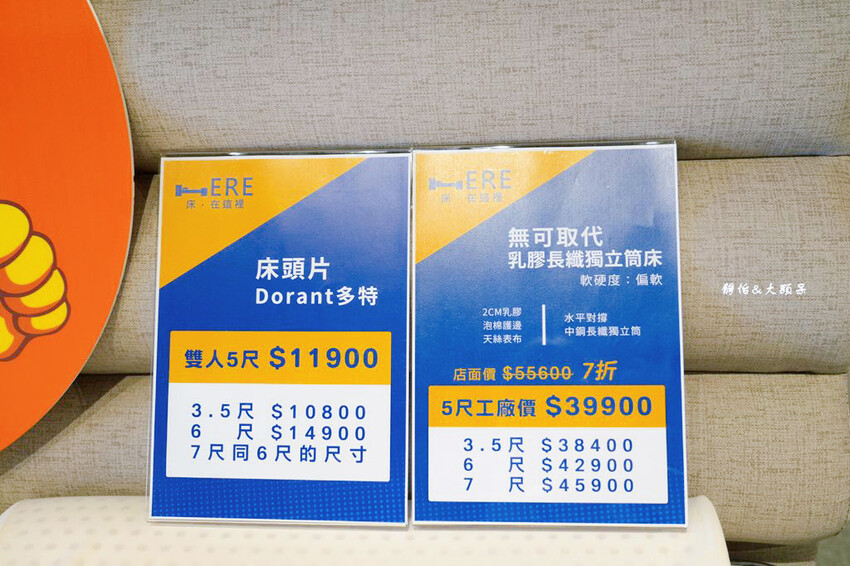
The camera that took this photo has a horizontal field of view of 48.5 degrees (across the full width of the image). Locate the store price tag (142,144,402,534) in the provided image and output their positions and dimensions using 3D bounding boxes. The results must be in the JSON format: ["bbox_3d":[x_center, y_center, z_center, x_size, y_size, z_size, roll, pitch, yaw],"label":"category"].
[{"bbox_3d":[-0.117,0.044,0.775,0.213,0.302,0.020,0,-4,5],"label":"store price tag"}]

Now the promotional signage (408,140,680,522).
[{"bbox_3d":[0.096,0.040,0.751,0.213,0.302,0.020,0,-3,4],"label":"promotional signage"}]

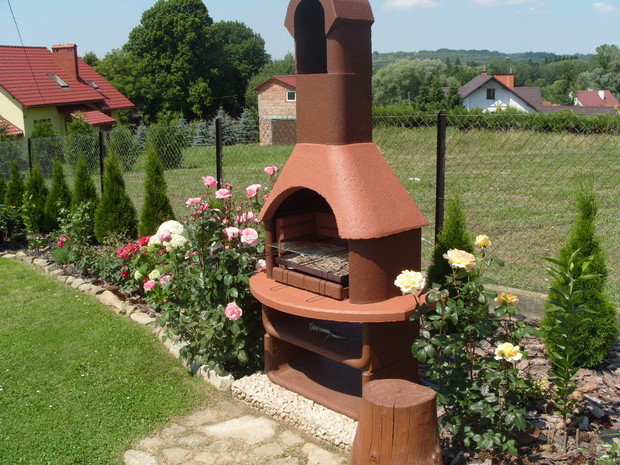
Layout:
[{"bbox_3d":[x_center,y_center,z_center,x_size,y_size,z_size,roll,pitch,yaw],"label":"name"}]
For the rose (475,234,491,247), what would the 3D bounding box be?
[{"bbox_3d":[0.770,0.037,2.800,0.071,0.050,0.071,0,9,0],"label":"rose"}]

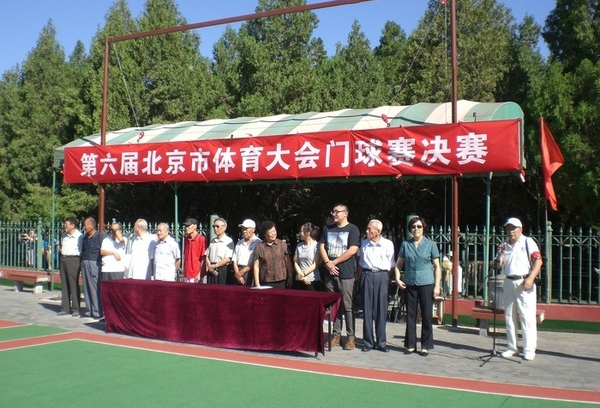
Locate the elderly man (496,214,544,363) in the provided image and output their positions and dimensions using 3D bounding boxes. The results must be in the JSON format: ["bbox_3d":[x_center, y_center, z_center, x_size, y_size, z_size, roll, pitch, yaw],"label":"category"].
[{"bbox_3d":[2.672,1.018,8.020,0.530,1.700,0.400,-1,-2,41],"label":"elderly man"}]

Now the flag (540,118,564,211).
[{"bbox_3d":[4.063,-0.636,10.600,0.400,1.500,0.220,0,-1,14],"label":"flag"}]

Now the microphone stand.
[{"bbox_3d":[2.368,1.273,7.827,0.460,1.150,0.460,-1,-3,26],"label":"microphone stand"}]

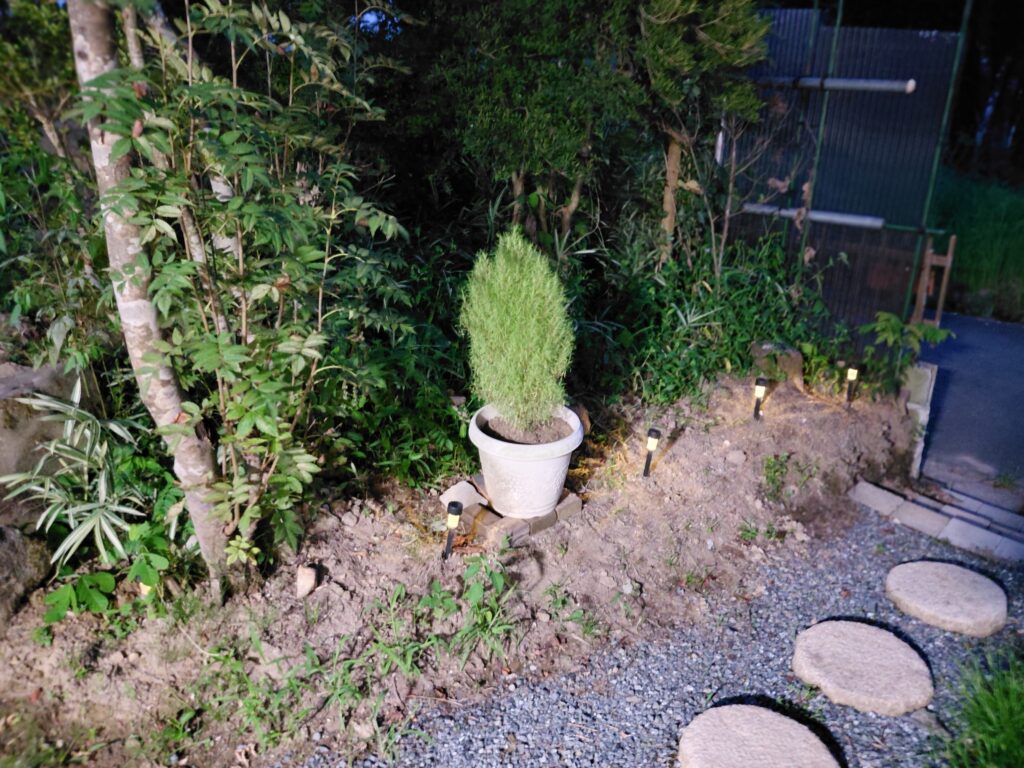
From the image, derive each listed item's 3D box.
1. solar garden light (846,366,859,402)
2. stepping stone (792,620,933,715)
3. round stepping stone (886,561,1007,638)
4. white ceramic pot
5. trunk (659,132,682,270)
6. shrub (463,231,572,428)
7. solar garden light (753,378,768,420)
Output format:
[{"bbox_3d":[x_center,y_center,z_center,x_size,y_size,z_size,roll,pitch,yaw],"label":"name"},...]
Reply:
[{"bbox_3d":[1.421,0.006,3.080,0.046,0.152,0.046,2,19,0],"label":"solar garden light"},{"bbox_3d":[0.857,0.691,1.821,0.300,0.050,0.300,1,19,0],"label":"stepping stone"},{"bbox_3d":[1.233,0.604,2.104,0.294,0.050,0.294,2,19,0],"label":"round stepping stone"},{"bbox_3d":[0.037,0.222,2.073,0.318,0.232,0.318,1,19,0],"label":"white ceramic pot"},{"bbox_3d":[0.873,-1.012,4.100,0.090,0.740,0.090,2,19,0],"label":"trunk"},{"bbox_3d":[0.012,-0.121,1.955,0.296,0.572,0.296,2,19,0],"label":"shrub"},{"bbox_3d":[0.977,0.060,2.920,0.046,0.171,0.046,2,19,0],"label":"solar garden light"}]

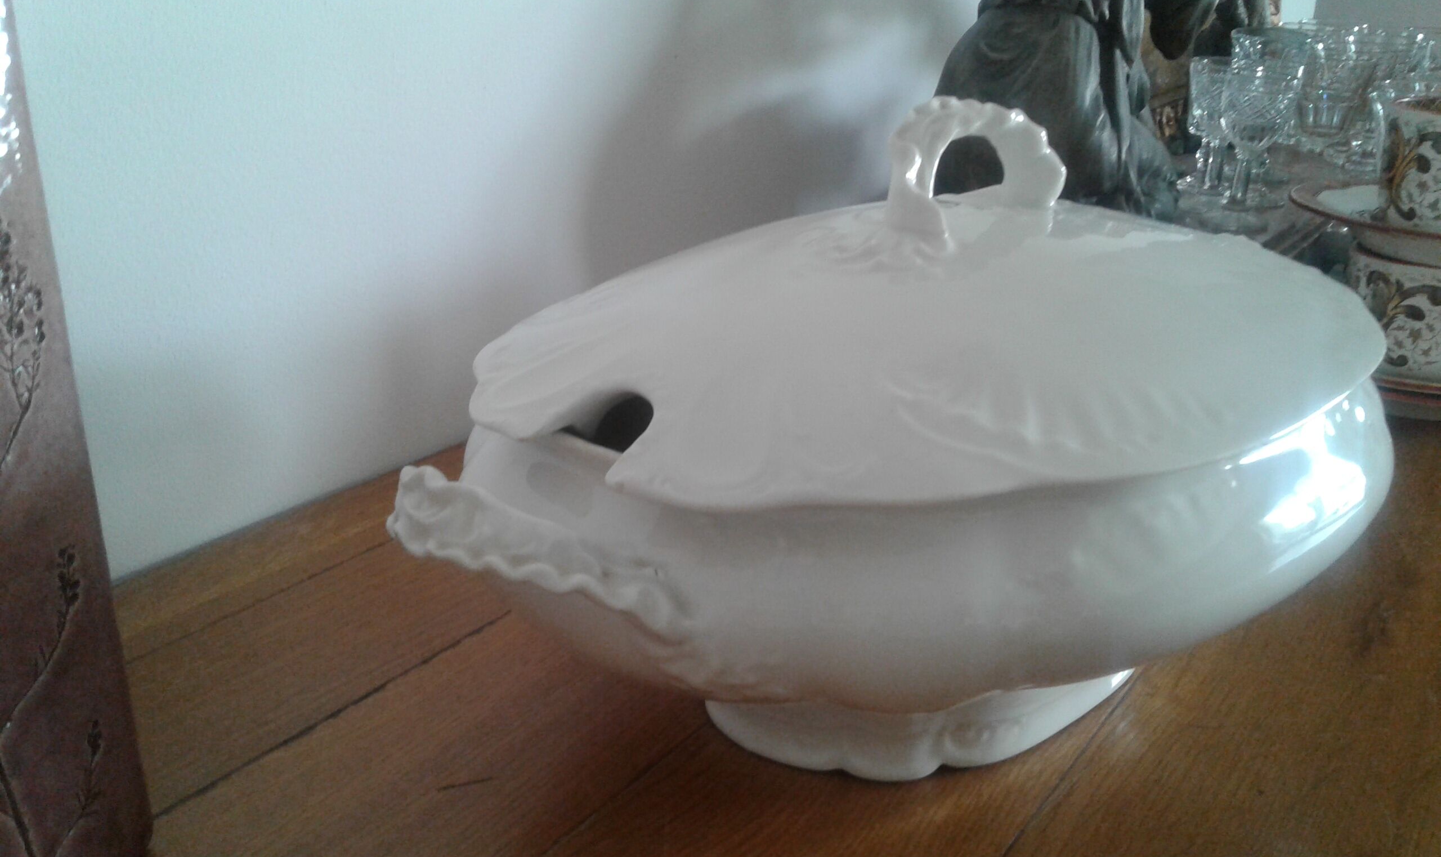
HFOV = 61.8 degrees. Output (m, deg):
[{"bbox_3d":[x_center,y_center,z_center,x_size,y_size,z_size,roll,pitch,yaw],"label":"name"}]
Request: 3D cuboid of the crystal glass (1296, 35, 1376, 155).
[{"bbox_3d":[0.607,-0.332,1.195,0.069,0.108,0.069,0,22,0],"label":"crystal glass"}]

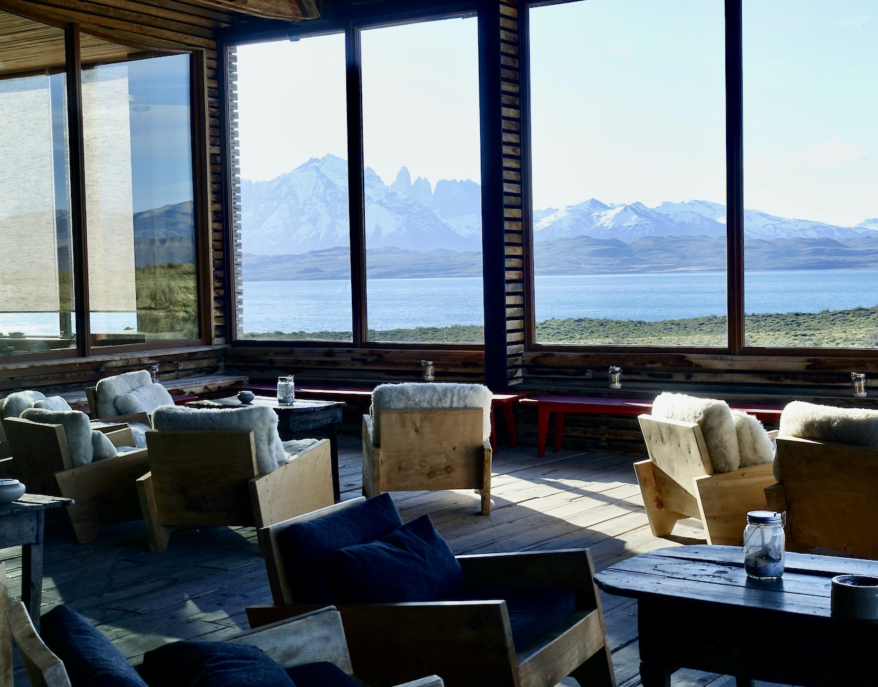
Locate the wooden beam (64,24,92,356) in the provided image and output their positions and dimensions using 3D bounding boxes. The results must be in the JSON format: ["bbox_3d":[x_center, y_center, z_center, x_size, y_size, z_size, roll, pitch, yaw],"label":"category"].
[{"bbox_3d":[-3.199,-1.339,11.433,0.080,2.943,0.100,-4,4,-36],"label":"wooden beam"}]

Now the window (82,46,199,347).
[{"bbox_3d":[-2.868,-1.434,12.398,0.080,2.880,1.330,1,4,36],"label":"window"}]

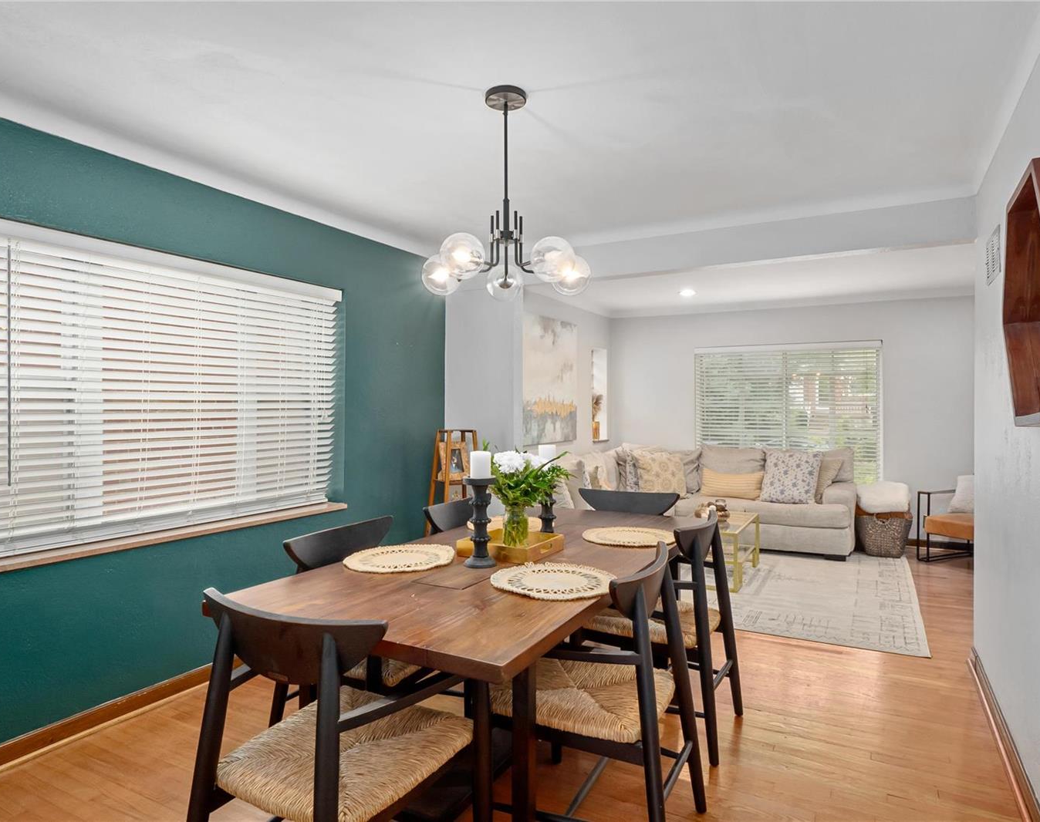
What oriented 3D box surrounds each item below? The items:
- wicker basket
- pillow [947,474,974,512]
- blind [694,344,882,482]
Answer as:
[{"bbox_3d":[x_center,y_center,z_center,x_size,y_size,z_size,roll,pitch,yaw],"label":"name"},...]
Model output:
[{"bbox_3d":[3.095,1.037,5.850,0.460,0.360,0.370,0,1,28],"label":"wicker basket"},{"bbox_3d":[3.651,0.660,5.464,0.140,0.400,0.430,25,-15,-36],"label":"pillow"},{"bbox_3d":[2.496,0.033,6.495,1.680,1.335,0.060,0,1,28],"label":"blind"}]

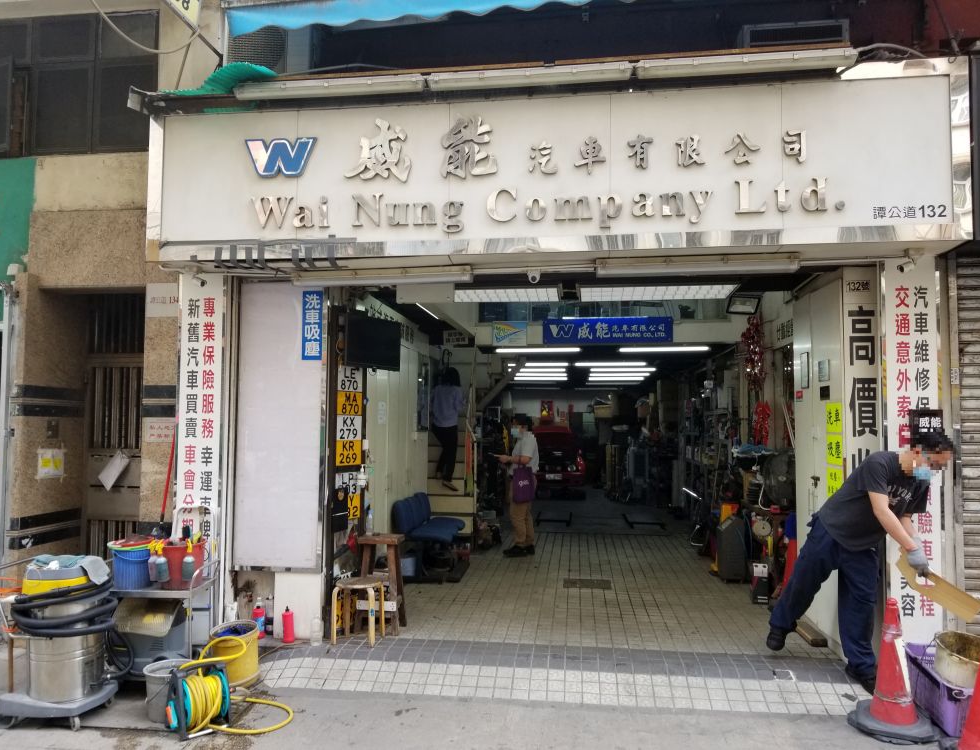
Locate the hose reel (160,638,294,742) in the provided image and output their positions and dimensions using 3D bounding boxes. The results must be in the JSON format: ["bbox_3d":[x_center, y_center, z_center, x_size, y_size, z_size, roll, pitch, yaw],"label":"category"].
[{"bbox_3d":[-1.485,1.741,4.224,0.600,0.410,0.400,2,-4,-31],"label":"hose reel"}]

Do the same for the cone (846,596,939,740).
[{"bbox_3d":[2.265,1.611,4.239,0.400,0.701,0.400,-2,-4,37],"label":"cone"}]

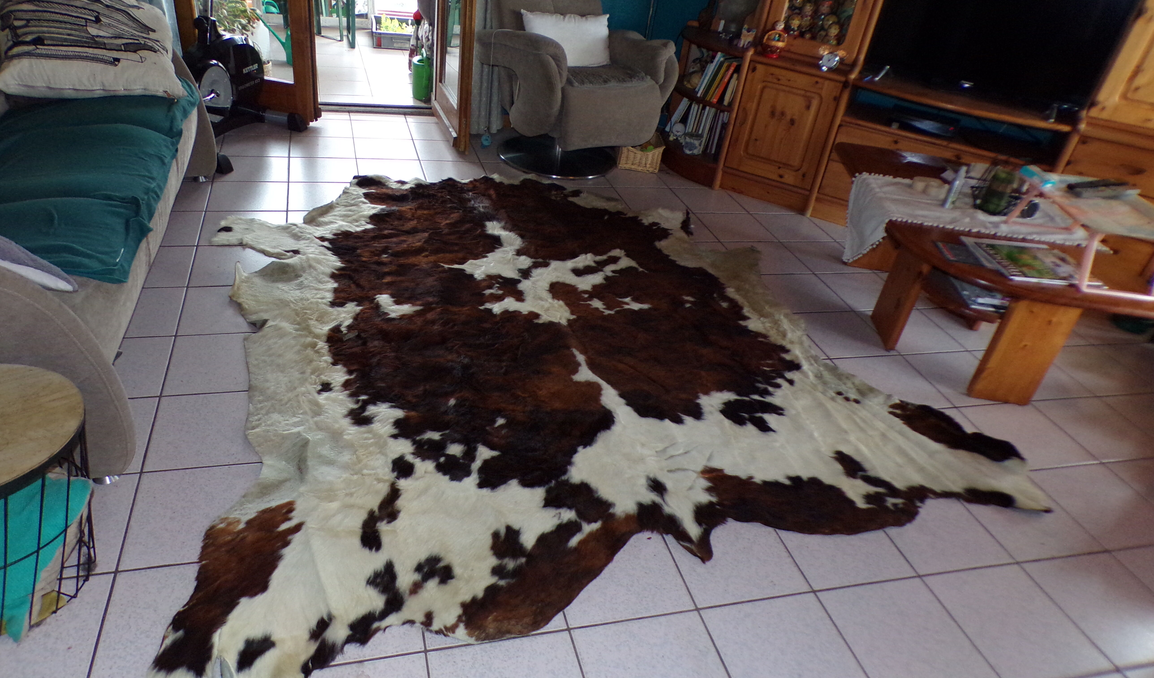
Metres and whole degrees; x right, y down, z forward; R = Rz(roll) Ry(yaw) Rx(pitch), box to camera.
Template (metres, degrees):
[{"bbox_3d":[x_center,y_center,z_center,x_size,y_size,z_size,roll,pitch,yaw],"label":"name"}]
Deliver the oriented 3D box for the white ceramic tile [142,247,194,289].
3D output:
[{"bbox_3d":[-1.507,-0.249,2.791,0.303,0.012,0.310,-2,33,-17],"label":"white ceramic tile"}]

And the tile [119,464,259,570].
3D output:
[{"bbox_3d":[-0.869,0.406,1.859,0.300,0.010,0.307,-2,33,-17],"label":"tile"}]

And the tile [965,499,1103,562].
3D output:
[{"bbox_3d":[1.241,0.487,2.231,0.300,0.010,0.306,-2,33,-17],"label":"tile"}]

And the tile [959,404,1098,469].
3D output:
[{"bbox_3d":[1.461,0.311,2.596,0.303,0.012,0.310,-2,33,-17],"label":"tile"}]

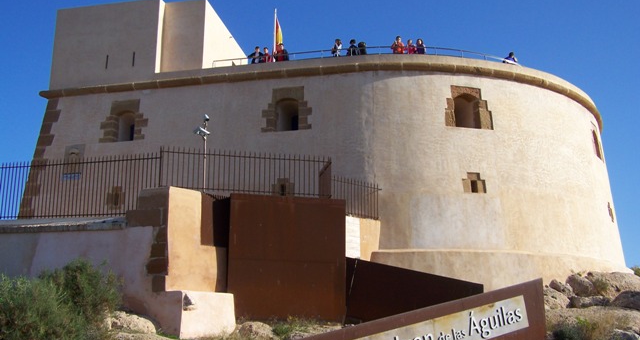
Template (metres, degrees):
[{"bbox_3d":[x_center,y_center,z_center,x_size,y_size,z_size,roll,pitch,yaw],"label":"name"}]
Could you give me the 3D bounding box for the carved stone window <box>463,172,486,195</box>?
[{"bbox_3d":[6.087,0.585,27.893,1.040,0.891,0.350,3,-21,-14],"label":"carved stone window"}]

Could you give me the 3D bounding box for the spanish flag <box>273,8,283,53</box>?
[{"bbox_3d":[-1.872,-6.100,30.944,0.480,2.200,0.300,-3,-15,12],"label":"spanish flag"}]

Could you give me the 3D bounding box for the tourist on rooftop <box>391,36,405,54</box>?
[{"bbox_3d":[3.329,-4.935,30.131,0.550,1.720,0.380,2,-15,-10],"label":"tourist on rooftop"}]

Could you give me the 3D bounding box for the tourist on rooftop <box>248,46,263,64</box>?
[{"bbox_3d":[-2.780,-4.677,31.071,0.600,1.700,0.380,-3,-15,12],"label":"tourist on rooftop"}]

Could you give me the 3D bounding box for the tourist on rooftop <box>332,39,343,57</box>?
[{"bbox_3d":[0.786,-4.876,30.340,0.500,1.680,0.380,9,-17,-32],"label":"tourist on rooftop"}]

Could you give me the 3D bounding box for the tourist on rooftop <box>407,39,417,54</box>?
[{"bbox_3d":[3.925,-4.859,30.144,0.500,1.580,0.380,2,-15,-7],"label":"tourist on rooftop"}]

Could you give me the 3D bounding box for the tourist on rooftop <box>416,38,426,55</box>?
[{"bbox_3d":[4.364,-4.862,30.188,0.500,1.620,0.380,2,-15,-9],"label":"tourist on rooftop"}]

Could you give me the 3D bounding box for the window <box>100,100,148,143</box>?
[{"bbox_3d":[-8.518,-2.077,30.822,2.319,2.070,0.400,-3,-21,12],"label":"window"}]

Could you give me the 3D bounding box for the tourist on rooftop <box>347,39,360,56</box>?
[{"bbox_3d":[1.454,-4.849,30.217,0.520,1.660,0.380,-2,-15,8],"label":"tourist on rooftop"}]

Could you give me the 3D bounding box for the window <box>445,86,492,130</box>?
[{"bbox_3d":[6.121,-2.502,29.079,2.191,2.035,0.400,4,-21,-14],"label":"window"}]

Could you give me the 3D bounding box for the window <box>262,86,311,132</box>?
[{"bbox_3d":[-1.341,-2.463,29.344,2.152,2.117,0.400,-3,-21,12],"label":"window"}]

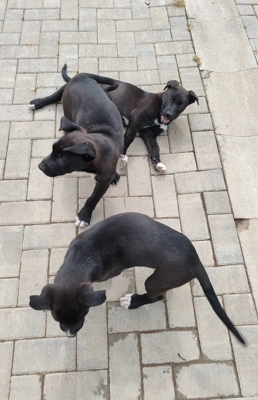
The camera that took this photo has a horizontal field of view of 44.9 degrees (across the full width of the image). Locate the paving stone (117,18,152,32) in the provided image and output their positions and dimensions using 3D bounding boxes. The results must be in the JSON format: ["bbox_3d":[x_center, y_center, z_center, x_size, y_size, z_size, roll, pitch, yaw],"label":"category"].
[{"bbox_3d":[0.024,-0.970,1.781,0.200,0.060,0.099,-3,64,-3],"label":"paving stone"}]

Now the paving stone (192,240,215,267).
[{"bbox_3d":[0.217,0.219,1.205,0.200,0.060,0.099,-2,64,-2],"label":"paving stone"}]

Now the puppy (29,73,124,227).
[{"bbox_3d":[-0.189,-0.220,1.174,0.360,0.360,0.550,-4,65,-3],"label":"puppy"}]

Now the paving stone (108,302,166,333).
[{"bbox_3d":[0.027,0.412,1.108,0.200,0.060,0.099,-2,64,-2],"label":"paving stone"}]

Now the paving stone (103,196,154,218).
[{"bbox_3d":[-0.002,0.045,1.285,0.200,0.060,0.099,-3,64,-3],"label":"paving stone"}]

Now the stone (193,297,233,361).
[{"bbox_3d":[0.281,0.437,1.072,0.098,0.060,0.199,-3,64,-3],"label":"stone"}]

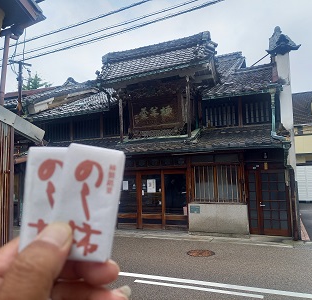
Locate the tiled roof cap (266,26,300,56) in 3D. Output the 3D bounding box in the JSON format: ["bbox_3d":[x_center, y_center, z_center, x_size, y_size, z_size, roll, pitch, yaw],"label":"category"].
[{"bbox_3d":[3.764,-3.155,8.557,0.862,0.730,0.750,-4,-6,22],"label":"tiled roof cap"}]

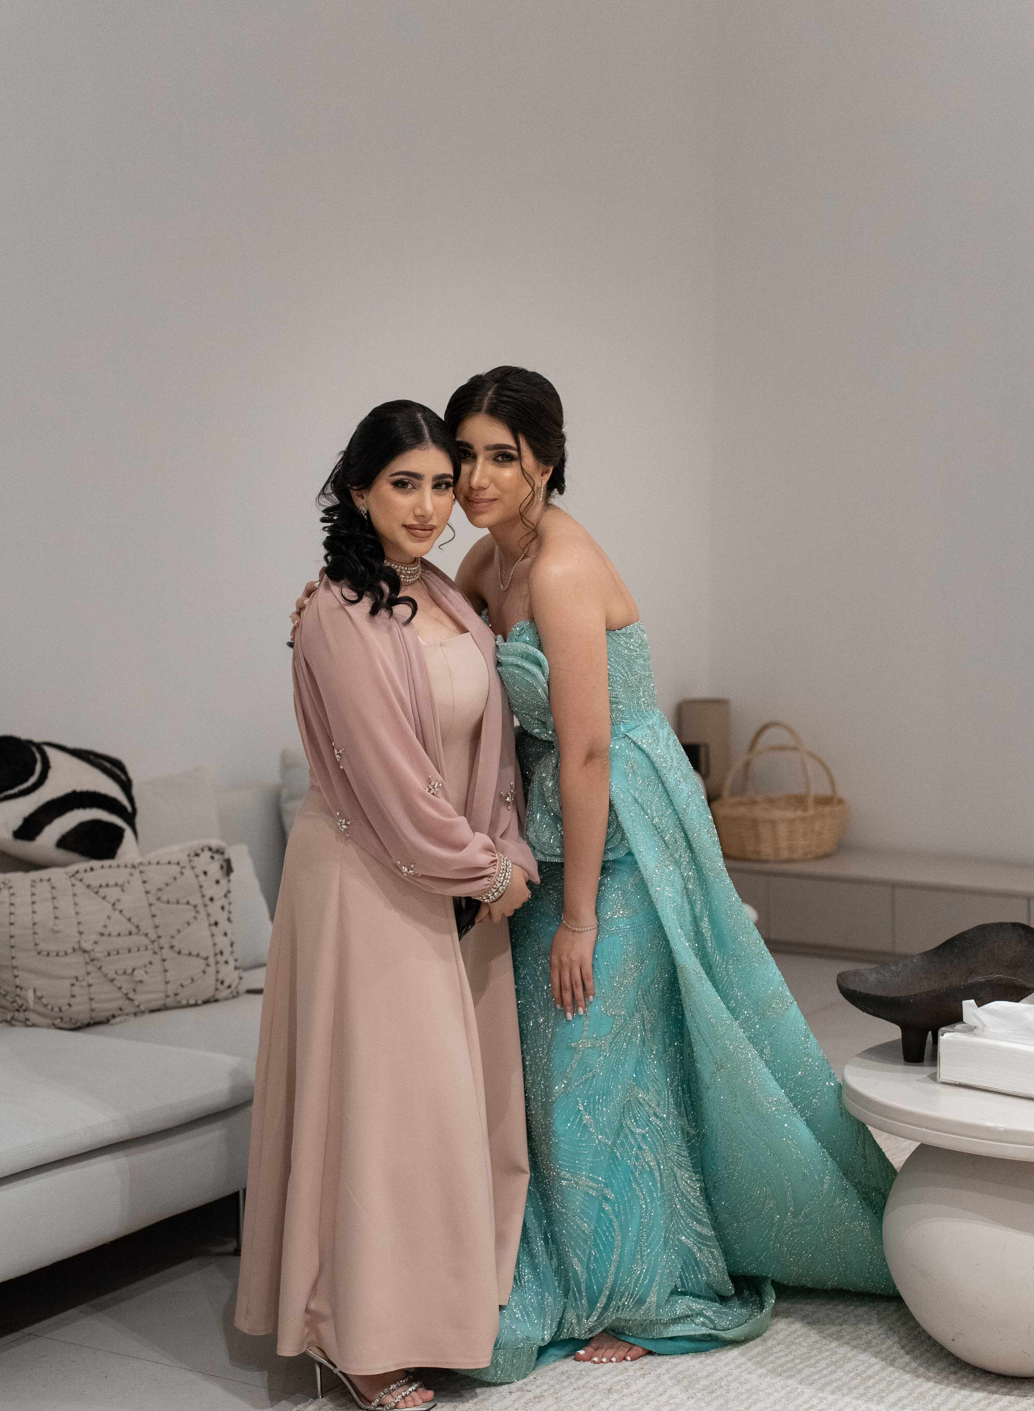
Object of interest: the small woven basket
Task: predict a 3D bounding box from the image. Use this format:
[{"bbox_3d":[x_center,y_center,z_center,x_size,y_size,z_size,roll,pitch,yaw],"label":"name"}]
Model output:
[{"bbox_3d":[0.863,0.271,8.200,0.450,0.435,0.425,2,5,20],"label":"small woven basket"}]

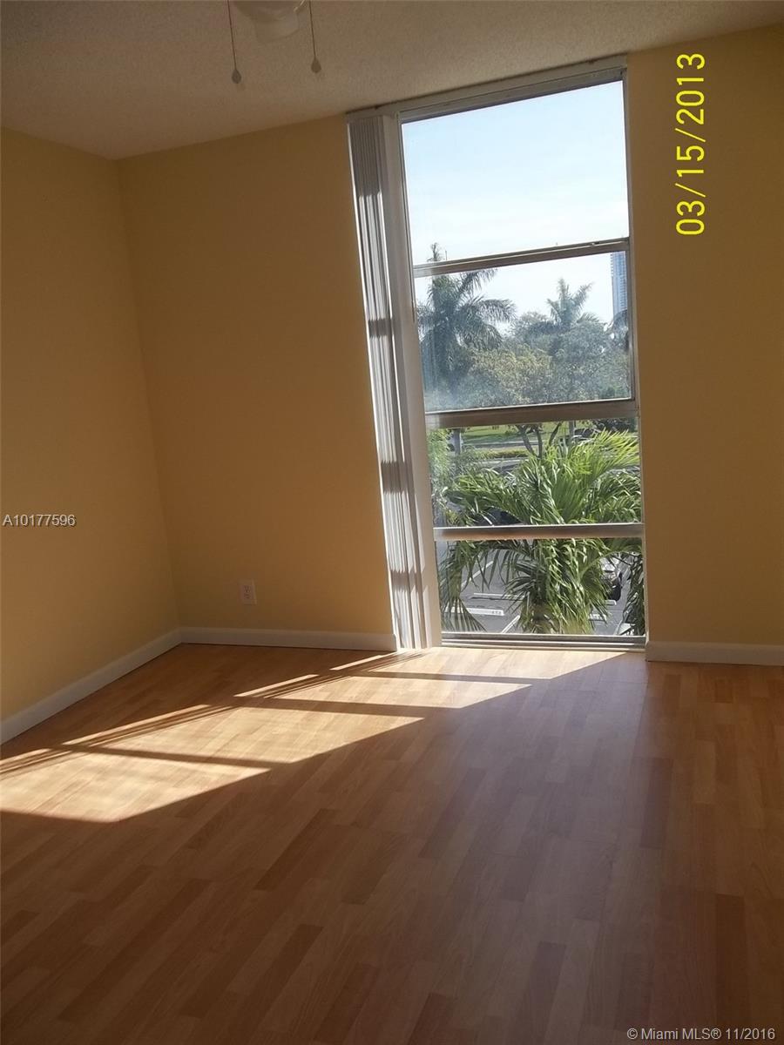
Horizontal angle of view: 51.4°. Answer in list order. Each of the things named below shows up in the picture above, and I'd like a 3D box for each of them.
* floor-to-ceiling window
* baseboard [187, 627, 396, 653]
[{"bbox_3d":[0.589,-0.615,3.624,0.977,2.425,0.095,-1,10,20],"label":"floor-to-ceiling window"},{"bbox_3d":[-0.561,0.594,4.163,1.228,0.087,0.018,-1,10,20],"label":"baseboard"}]

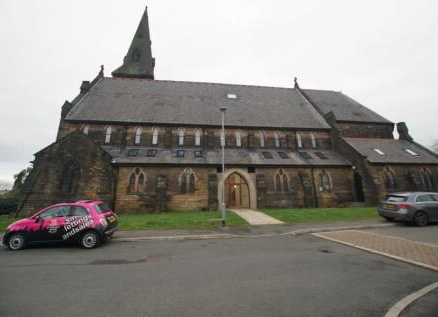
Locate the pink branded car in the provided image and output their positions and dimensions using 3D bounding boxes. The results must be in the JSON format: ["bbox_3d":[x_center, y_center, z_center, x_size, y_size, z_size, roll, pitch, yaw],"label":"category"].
[{"bbox_3d":[-5.829,2.448,7.554,3.550,1.490,1.630,1,-11,-7],"label":"pink branded car"}]

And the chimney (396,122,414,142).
[{"bbox_3d":[21.280,-2.955,22.778,0.750,2.100,1.050,1,-14,-7],"label":"chimney"}]

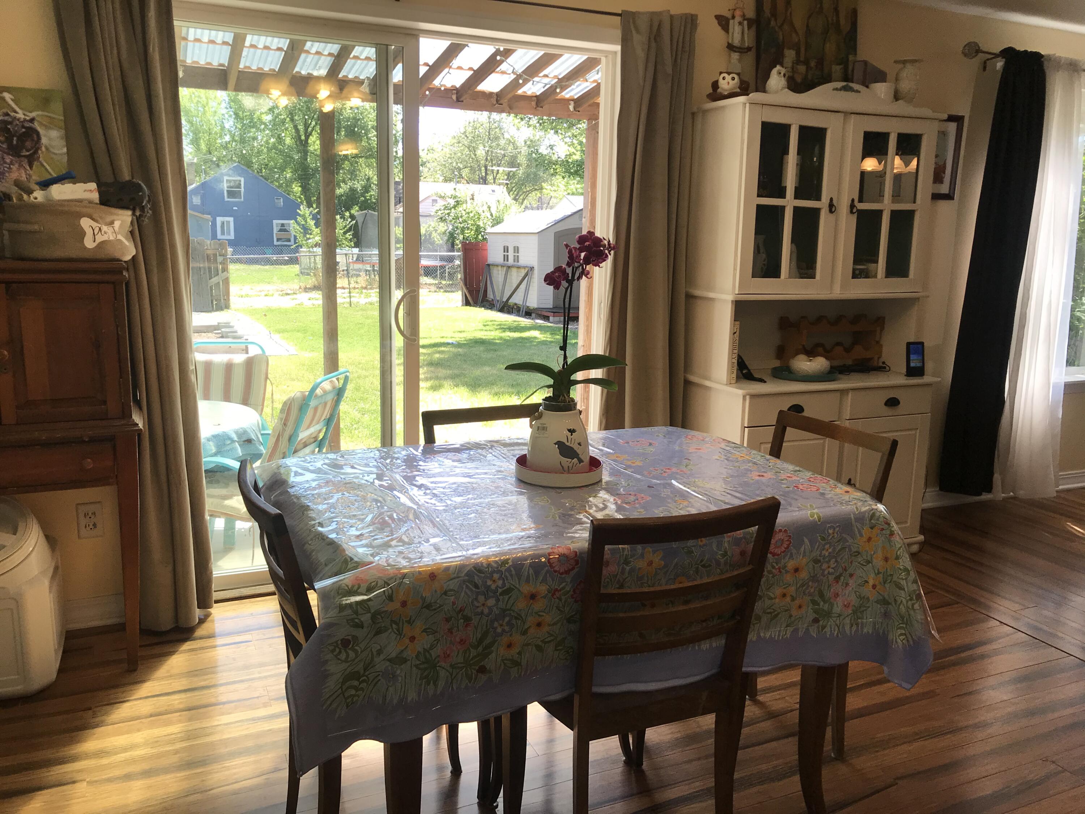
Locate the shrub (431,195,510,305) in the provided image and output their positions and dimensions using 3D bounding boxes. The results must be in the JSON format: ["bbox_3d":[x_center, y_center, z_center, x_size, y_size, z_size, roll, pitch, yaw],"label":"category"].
[{"bbox_3d":[-2.181,-4.951,27.059,2.382,3.207,2.300,1,11,0],"label":"shrub"}]

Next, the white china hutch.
[{"bbox_3d":[1.150,-0.324,3.670,1.030,1.900,0.430,-4,12,-24],"label":"white china hutch"}]

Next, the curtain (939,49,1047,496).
[{"bbox_3d":[2.171,-0.591,4.247,0.360,2.160,0.110,-4,12,-24],"label":"curtain"}]

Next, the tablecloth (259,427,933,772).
[{"bbox_3d":[0.051,0.351,1.974,1.270,0.385,0.900,-4,12,-24],"label":"tablecloth"}]

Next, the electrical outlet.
[{"bbox_3d":[-1.484,0.373,2.880,0.075,0.120,0.010,-4,12,-24],"label":"electrical outlet"}]

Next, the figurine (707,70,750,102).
[{"bbox_3d":[0.724,-1.231,3.389,0.160,0.130,0.110,4,11,14],"label":"figurine"}]

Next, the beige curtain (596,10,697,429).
[{"bbox_3d":[0.418,-0.432,3.465,0.390,2.120,0.130,-4,12,-24],"label":"beige curtain"}]

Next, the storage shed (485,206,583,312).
[{"bbox_3d":[0.260,-3.900,22.680,2.420,2.360,3.200,-4,12,-24],"label":"storage shed"}]

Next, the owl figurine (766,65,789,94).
[{"bbox_3d":[0.887,-1.226,3.341,0.100,0.147,0.105,-5,12,-28],"label":"owl figurine"}]

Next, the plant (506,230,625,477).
[{"bbox_3d":[0.052,-0.116,1.939,0.267,0.539,0.210,1,11,0],"label":"plant"}]

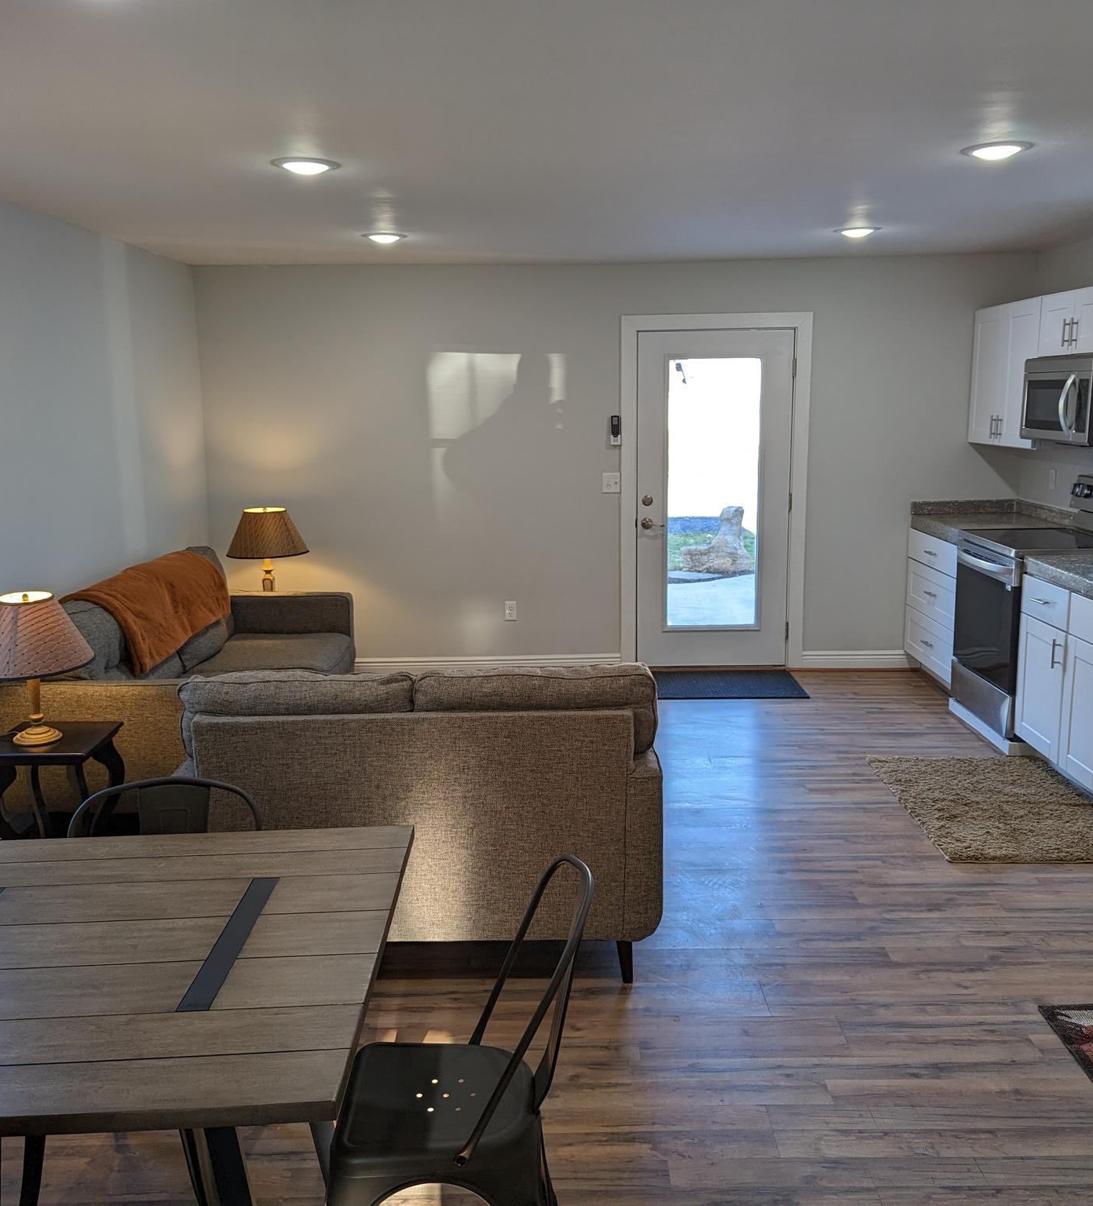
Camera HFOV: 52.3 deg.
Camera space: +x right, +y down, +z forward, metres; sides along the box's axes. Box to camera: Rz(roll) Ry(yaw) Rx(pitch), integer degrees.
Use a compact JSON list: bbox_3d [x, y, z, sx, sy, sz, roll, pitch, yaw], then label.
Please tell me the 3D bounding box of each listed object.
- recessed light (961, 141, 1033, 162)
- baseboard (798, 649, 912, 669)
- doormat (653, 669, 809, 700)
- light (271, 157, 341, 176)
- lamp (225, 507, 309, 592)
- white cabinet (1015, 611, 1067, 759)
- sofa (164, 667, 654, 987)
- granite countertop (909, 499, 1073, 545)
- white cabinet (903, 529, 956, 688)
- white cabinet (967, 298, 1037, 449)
[{"bbox_3d":[1.426,-1.425,3.528,0.210,0.034,0.210,-1,11,1],"label":"recessed light"},{"bbox_3d":[1.878,0.340,6.764,0.625,0.115,0.020,0,11,1],"label":"baseboard"},{"bbox_3d":[1.002,0.467,6.476,0.910,0.012,0.645,0,11,1],"label":"doormat"},{"bbox_3d":[-0.783,-1.421,3.642,0.210,0.034,0.210,-1,11,1],"label":"light"},{"bbox_3d":[-1.596,-0.273,6.386,0.440,0.530,0.440,-1,11,1],"label":"lamp"},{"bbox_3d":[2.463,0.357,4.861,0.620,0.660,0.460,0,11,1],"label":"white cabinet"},{"bbox_3d":[-0.356,0.563,3.573,1.395,0.935,0.900,0,11,1],"label":"sofa"},{"bbox_3d":[2.474,-0.452,6.196,0.645,0.170,0.825,0,11,1],"label":"granite countertop"},{"bbox_3d":[2.497,0.035,6.337,0.620,0.830,0.855,-1,11,1],"label":"white cabinet"},{"bbox_3d":[2.623,-1.231,6.016,0.330,0.745,0.885,0,11,1],"label":"white cabinet"}]

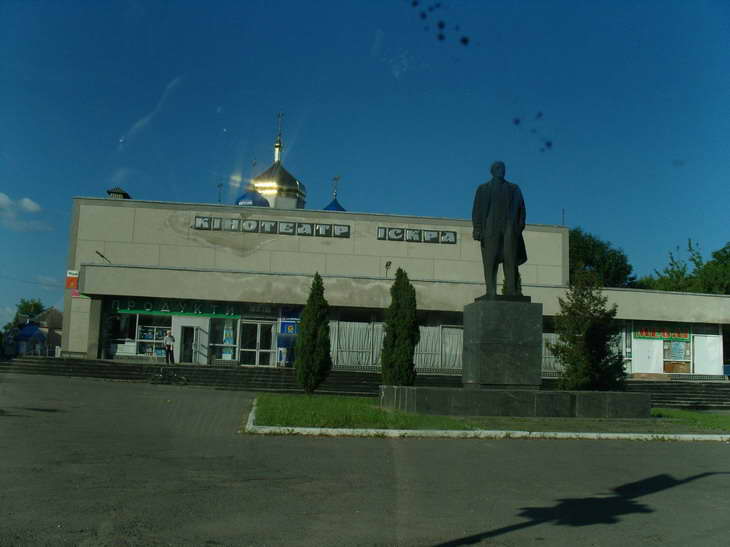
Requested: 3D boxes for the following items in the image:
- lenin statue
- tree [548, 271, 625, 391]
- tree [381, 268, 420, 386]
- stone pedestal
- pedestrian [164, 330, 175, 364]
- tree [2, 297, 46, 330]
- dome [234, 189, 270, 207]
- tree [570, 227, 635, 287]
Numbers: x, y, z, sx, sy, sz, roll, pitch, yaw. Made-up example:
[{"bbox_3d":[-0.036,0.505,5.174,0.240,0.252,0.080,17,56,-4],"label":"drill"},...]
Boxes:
[{"bbox_3d":[3.721,-1.222,22.000,1.420,3.834,1.000,3,-7,-10],"label":"lenin statue"},{"bbox_3d":[10.396,2.868,37.600,3.300,6.070,3.300,3,-7,-10],"label":"tree"},{"bbox_3d":[1.640,2.614,36.500,1.700,5.737,1.700,3,-7,-10],"label":"tree"},{"bbox_3d":[3.790,1.927,22.000,1.780,2.465,1.720,3,-7,-10],"label":"stone pedestal"},{"bbox_3d":[-9.995,3.788,41.000,0.550,1.709,0.380,2,-7,-4],"label":"pedestrian"},{"bbox_3d":[-31.972,6.062,75.000,3.900,7.476,3.900,3,-7,-10],"label":"tree"},{"bbox_3d":[-13.282,-8.716,95.000,4.100,3.200,4.100,3,-7,-10],"label":"dome"},{"bbox_3d":[18.632,3.047,68.000,9.000,14.297,9.000,3,-7,-10],"label":"tree"}]

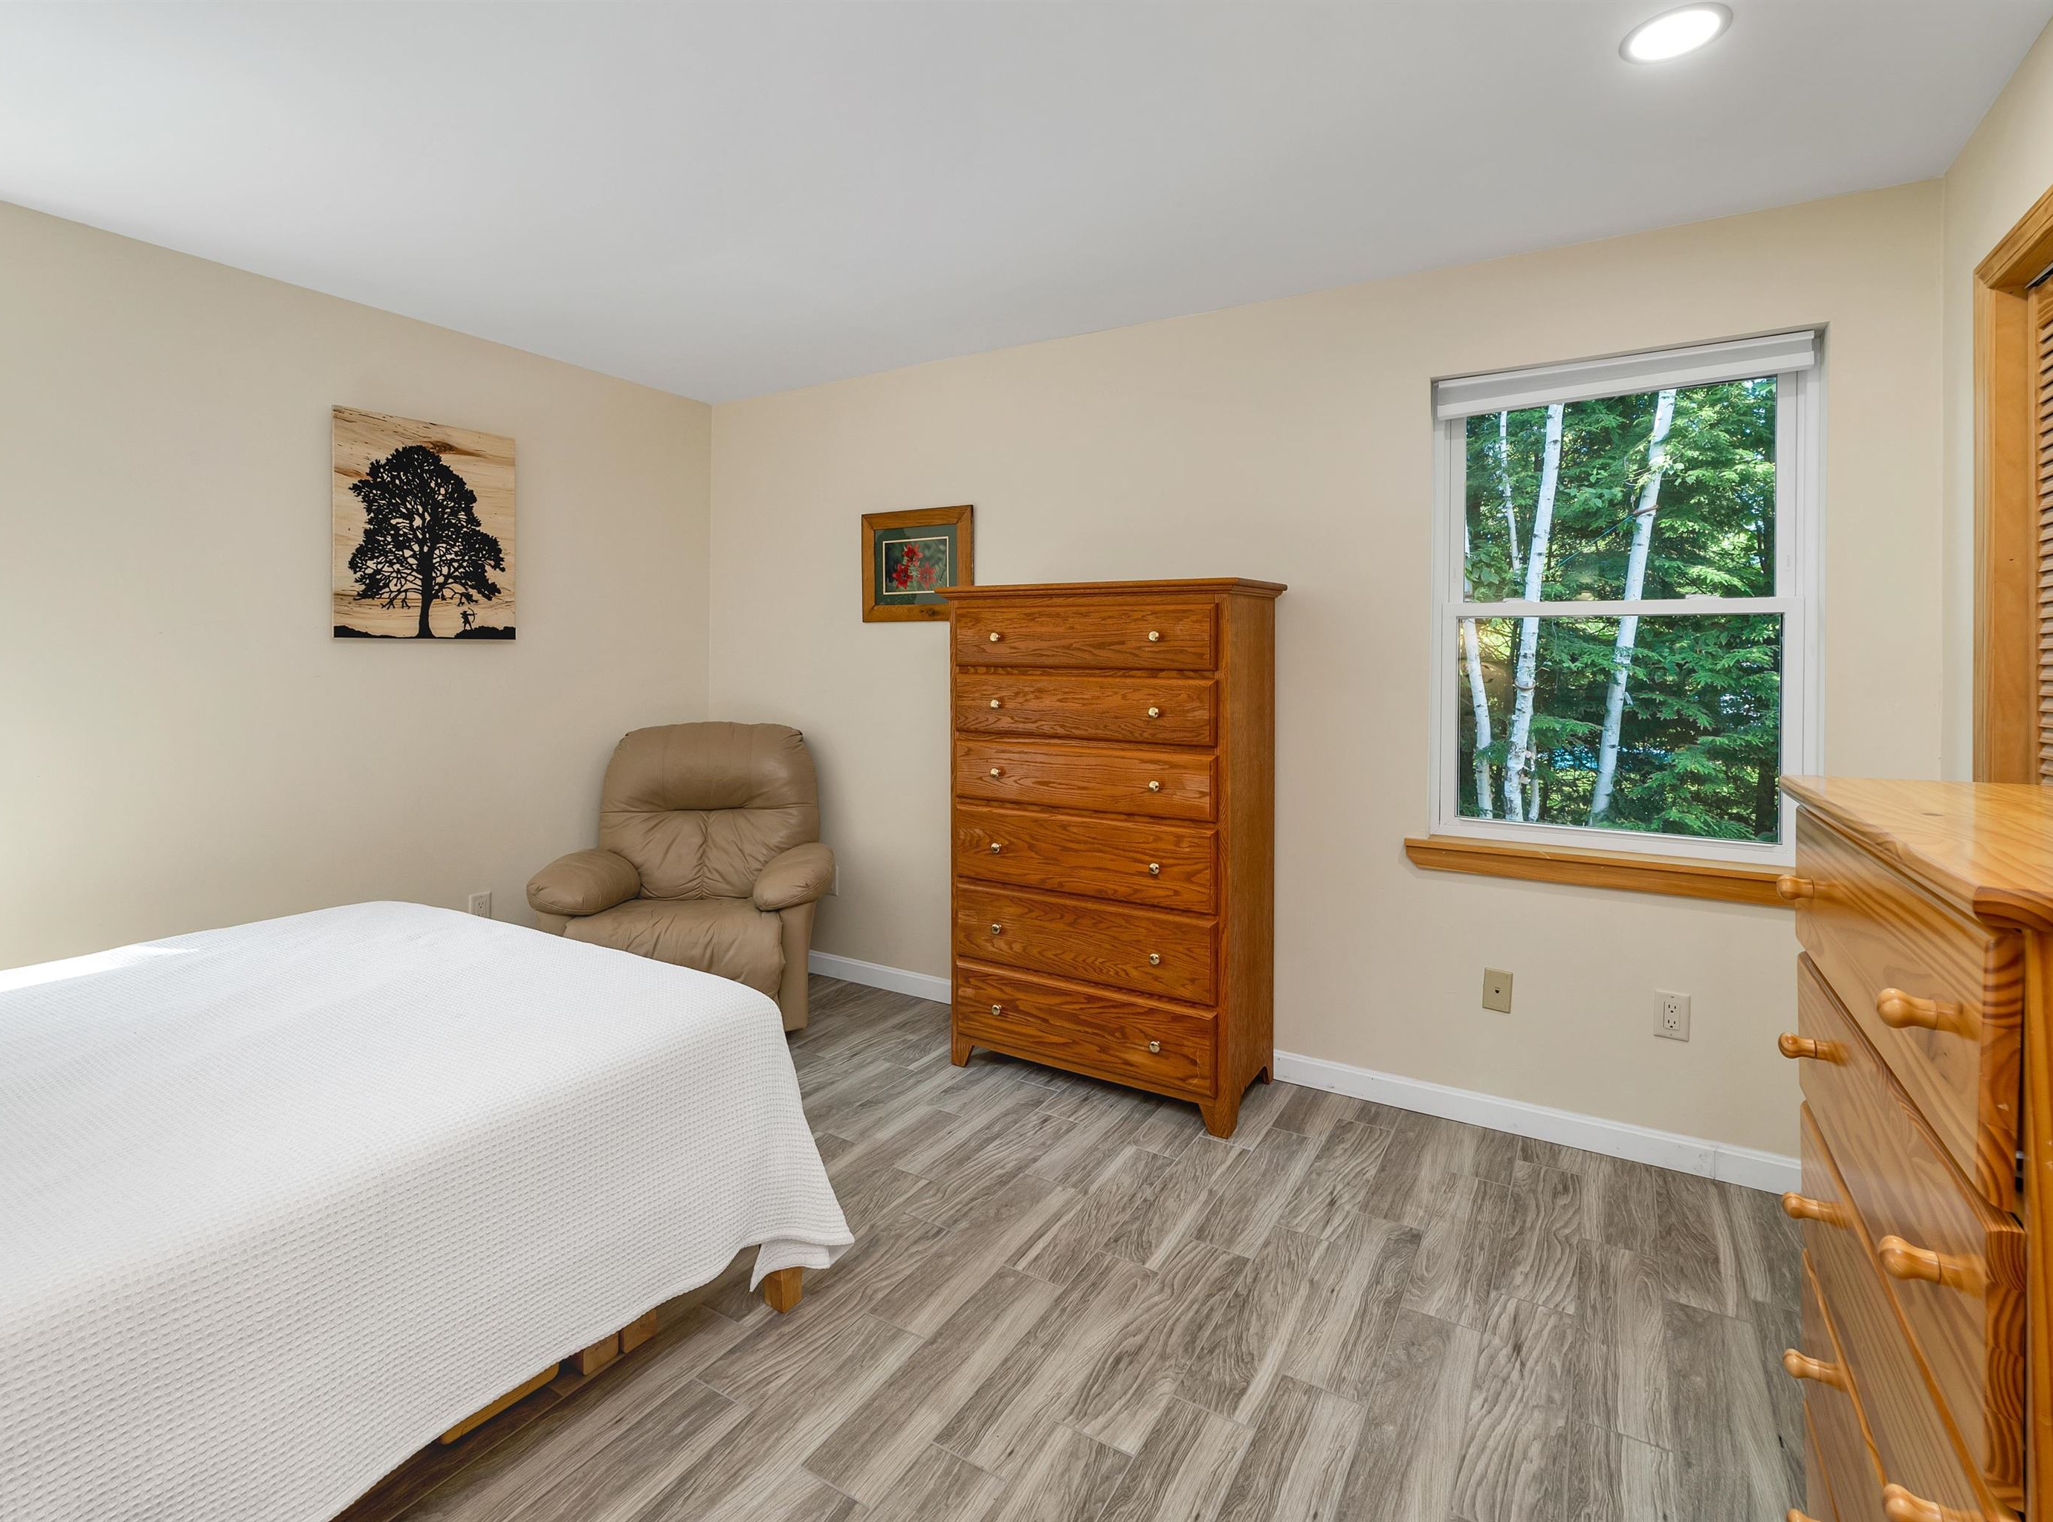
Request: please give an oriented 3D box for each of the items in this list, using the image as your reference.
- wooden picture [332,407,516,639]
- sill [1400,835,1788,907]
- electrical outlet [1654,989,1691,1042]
[{"bbox_3d":[-1.967,-0.753,2.928,0.025,0.712,0.555,3,5,30],"label":"wooden picture"},{"bbox_3d":[1.517,0.292,2.324,0.960,0.092,0.090,3,5,30],"label":"sill"},{"bbox_3d":[1.654,0.654,2.273,0.076,0.121,0.008,3,5,30],"label":"electrical outlet"}]

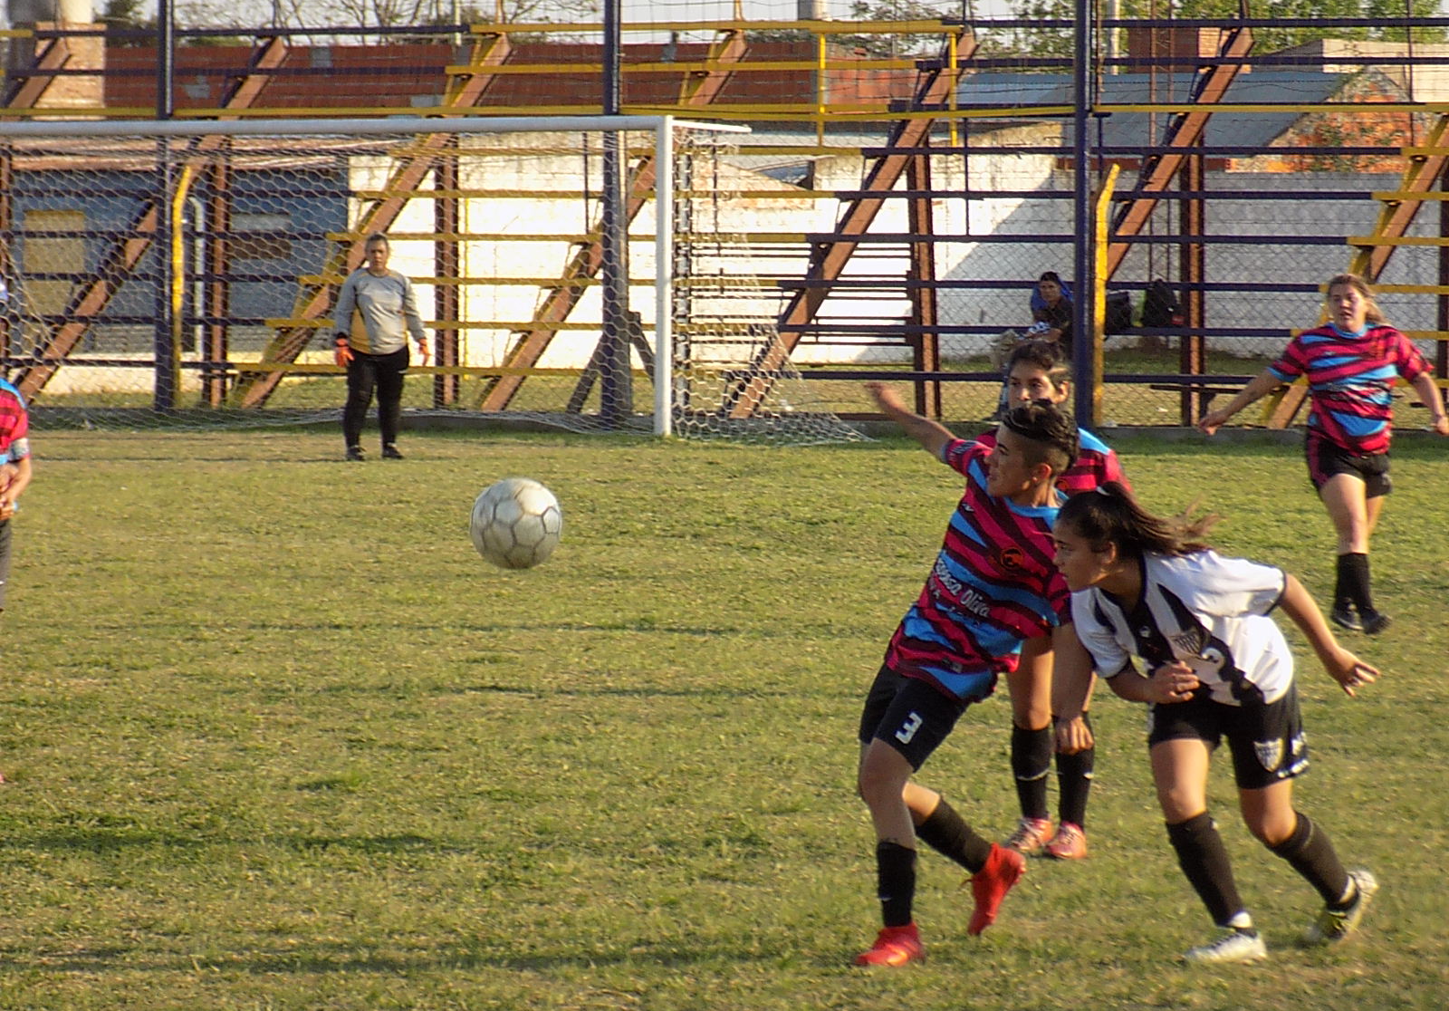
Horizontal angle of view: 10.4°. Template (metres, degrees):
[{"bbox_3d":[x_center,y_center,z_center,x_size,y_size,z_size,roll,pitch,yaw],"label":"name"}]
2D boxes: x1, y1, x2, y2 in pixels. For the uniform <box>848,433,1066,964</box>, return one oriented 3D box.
[{"bbox_3d":[0.659,0.531,22.000,0.600,1.478,0.580,-3,4,-45],"label":"uniform"}]

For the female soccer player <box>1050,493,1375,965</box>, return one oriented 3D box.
[{"bbox_3d":[1.365,0.606,22.100,0.930,1.334,0.700,-2,3,-42],"label":"female soccer player"}]

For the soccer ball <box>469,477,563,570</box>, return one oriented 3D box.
[{"bbox_3d":[-0.506,0.044,19.300,0.220,0.220,0.220,0,3,0],"label":"soccer ball"}]

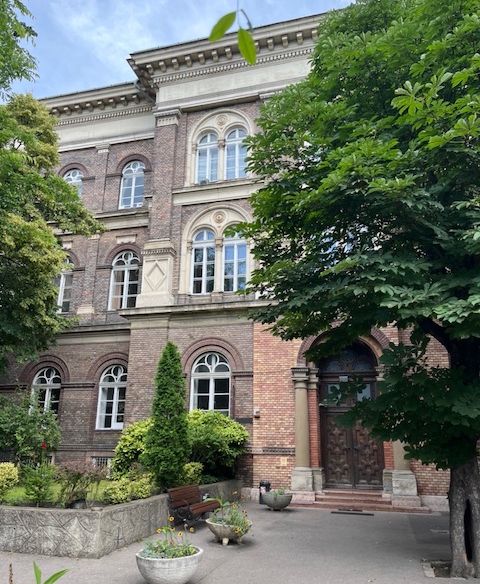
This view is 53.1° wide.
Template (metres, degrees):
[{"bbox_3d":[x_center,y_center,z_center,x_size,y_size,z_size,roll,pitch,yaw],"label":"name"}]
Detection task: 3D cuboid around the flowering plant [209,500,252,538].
[{"bbox_3d":[-0.175,4.167,8.851,0.810,0.605,0.800,1,-18,-1],"label":"flowering plant"}]

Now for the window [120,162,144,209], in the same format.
[{"bbox_3d":[-5.170,-5.171,23.117,1.278,2.594,0.250,-4,-18,14],"label":"window"}]

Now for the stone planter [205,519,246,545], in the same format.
[{"bbox_3d":[-0.188,4.148,8.287,0.800,0.360,0.800,1,-18,0],"label":"stone planter"}]

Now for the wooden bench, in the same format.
[{"bbox_3d":[-0.889,4.367,9.719,0.620,0.790,1.500,-5,-18,17],"label":"wooden bench"}]

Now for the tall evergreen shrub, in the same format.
[{"bbox_3d":[-1.983,3.223,12.825,1.317,3.800,1.350,3,-18,-8],"label":"tall evergreen shrub"}]

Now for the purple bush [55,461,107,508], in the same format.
[{"bbox_3d":[-3.119,3.730,9.401,0.972,0.821,0.900,6,-18,-16],"label":"purple bush"}]

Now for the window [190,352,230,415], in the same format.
[{"bbox_3d":[-1.035,3.401,17.086,1.507,2.526,0.250,-4,-18,14],"label":"window"}]

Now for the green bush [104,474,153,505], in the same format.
[{"bbox_3d":[-2.317,4.065,9.901,1.007,0.574,0.850,4,-18,-11],"label":"green bush"}]

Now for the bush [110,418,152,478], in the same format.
[{"bbox_3d":[-3.175,4.718,14.405,1.437,1.793,1.500,4,-18,-11],"label":"bush"}]

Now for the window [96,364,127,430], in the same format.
[{"bbox_3d":[-4.693,3.984,18.251,1.440,2.460,0.250,-4,-18,14],"label":"window"}]

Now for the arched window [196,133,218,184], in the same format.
[{"bbox_3d":[-1.272,-5.280,18.912,0.920,2.250,0.220,-4,-18,14],"label":"arched window"}]

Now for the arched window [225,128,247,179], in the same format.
[{"bbox_3d":[-0.158,-5.816,20.228,0.940,2.458,0.250,-4,-18,14],"label":"arched window"}]

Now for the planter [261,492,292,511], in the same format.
[{"bbox_3d":[0.998,5.577,12.768,0.810,0.380,0.810,-4,-18,14],"label":"planter"}]

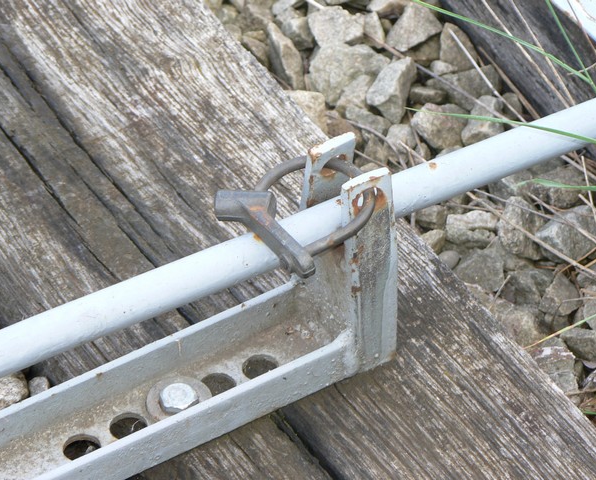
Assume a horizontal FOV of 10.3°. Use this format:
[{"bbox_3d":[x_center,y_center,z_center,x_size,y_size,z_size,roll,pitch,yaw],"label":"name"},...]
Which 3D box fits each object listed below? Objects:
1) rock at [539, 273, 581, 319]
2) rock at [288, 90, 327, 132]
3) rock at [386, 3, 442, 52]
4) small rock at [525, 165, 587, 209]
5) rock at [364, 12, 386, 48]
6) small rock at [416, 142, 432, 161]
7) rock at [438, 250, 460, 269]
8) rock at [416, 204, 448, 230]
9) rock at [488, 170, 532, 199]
[{"bbox_3d":[0.179,0.038,2.255,0.026,0.021,0.027,-23,51,-20],"label":"rock"},{"bbox_3d":[0.007,-0.096,2.465,0.032,0.023,0.030,0,49,0],"label":"rock"},{"bbox_3d":[0.093,-0.169,2.620,0.045,0.032,0.040,0,46,0],"label":"rock"},{"bbox_3d":[0.190,-0.039,2.415,0.046,0.027,0.031,-8,49,-7],"label":"small rock"},{"bbox_3d":[0.057,-0.161,2.522,0.024,0.020,0.027,0,49,0],"label":"rock"},{"bbox_3d":[0.090,-0.063,2.355,0.011,0.011,0.013,0,47,0],"label":"small rock"},{"bbox_3d":[0.109,0.014,2.368,0.017,0.011,0.013,0,49,0],"label":"rock"},{"bbox_3d":[0.102,-0.017,2.494,0.025,0.019,0.022,0,46,0],"label":"rock"},{"bbox_3d":[0.150,-0.040,2.327,0.033,0.023,0.027,0,47,0],"label":"rock"}]

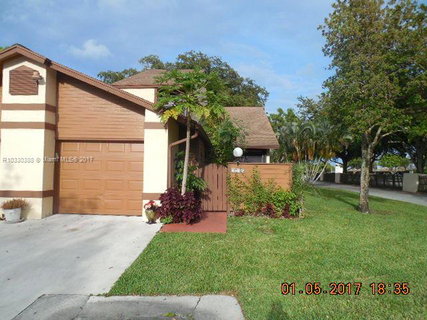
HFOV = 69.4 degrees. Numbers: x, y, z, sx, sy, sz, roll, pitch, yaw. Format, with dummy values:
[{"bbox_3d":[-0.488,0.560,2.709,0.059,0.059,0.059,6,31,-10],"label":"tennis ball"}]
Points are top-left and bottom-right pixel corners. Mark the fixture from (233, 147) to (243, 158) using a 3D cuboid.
[{"bbox_3d":[0.732,-0.218,9.300,0.310,0.360,0.310,1,-2,0],"label":"fixture"}]

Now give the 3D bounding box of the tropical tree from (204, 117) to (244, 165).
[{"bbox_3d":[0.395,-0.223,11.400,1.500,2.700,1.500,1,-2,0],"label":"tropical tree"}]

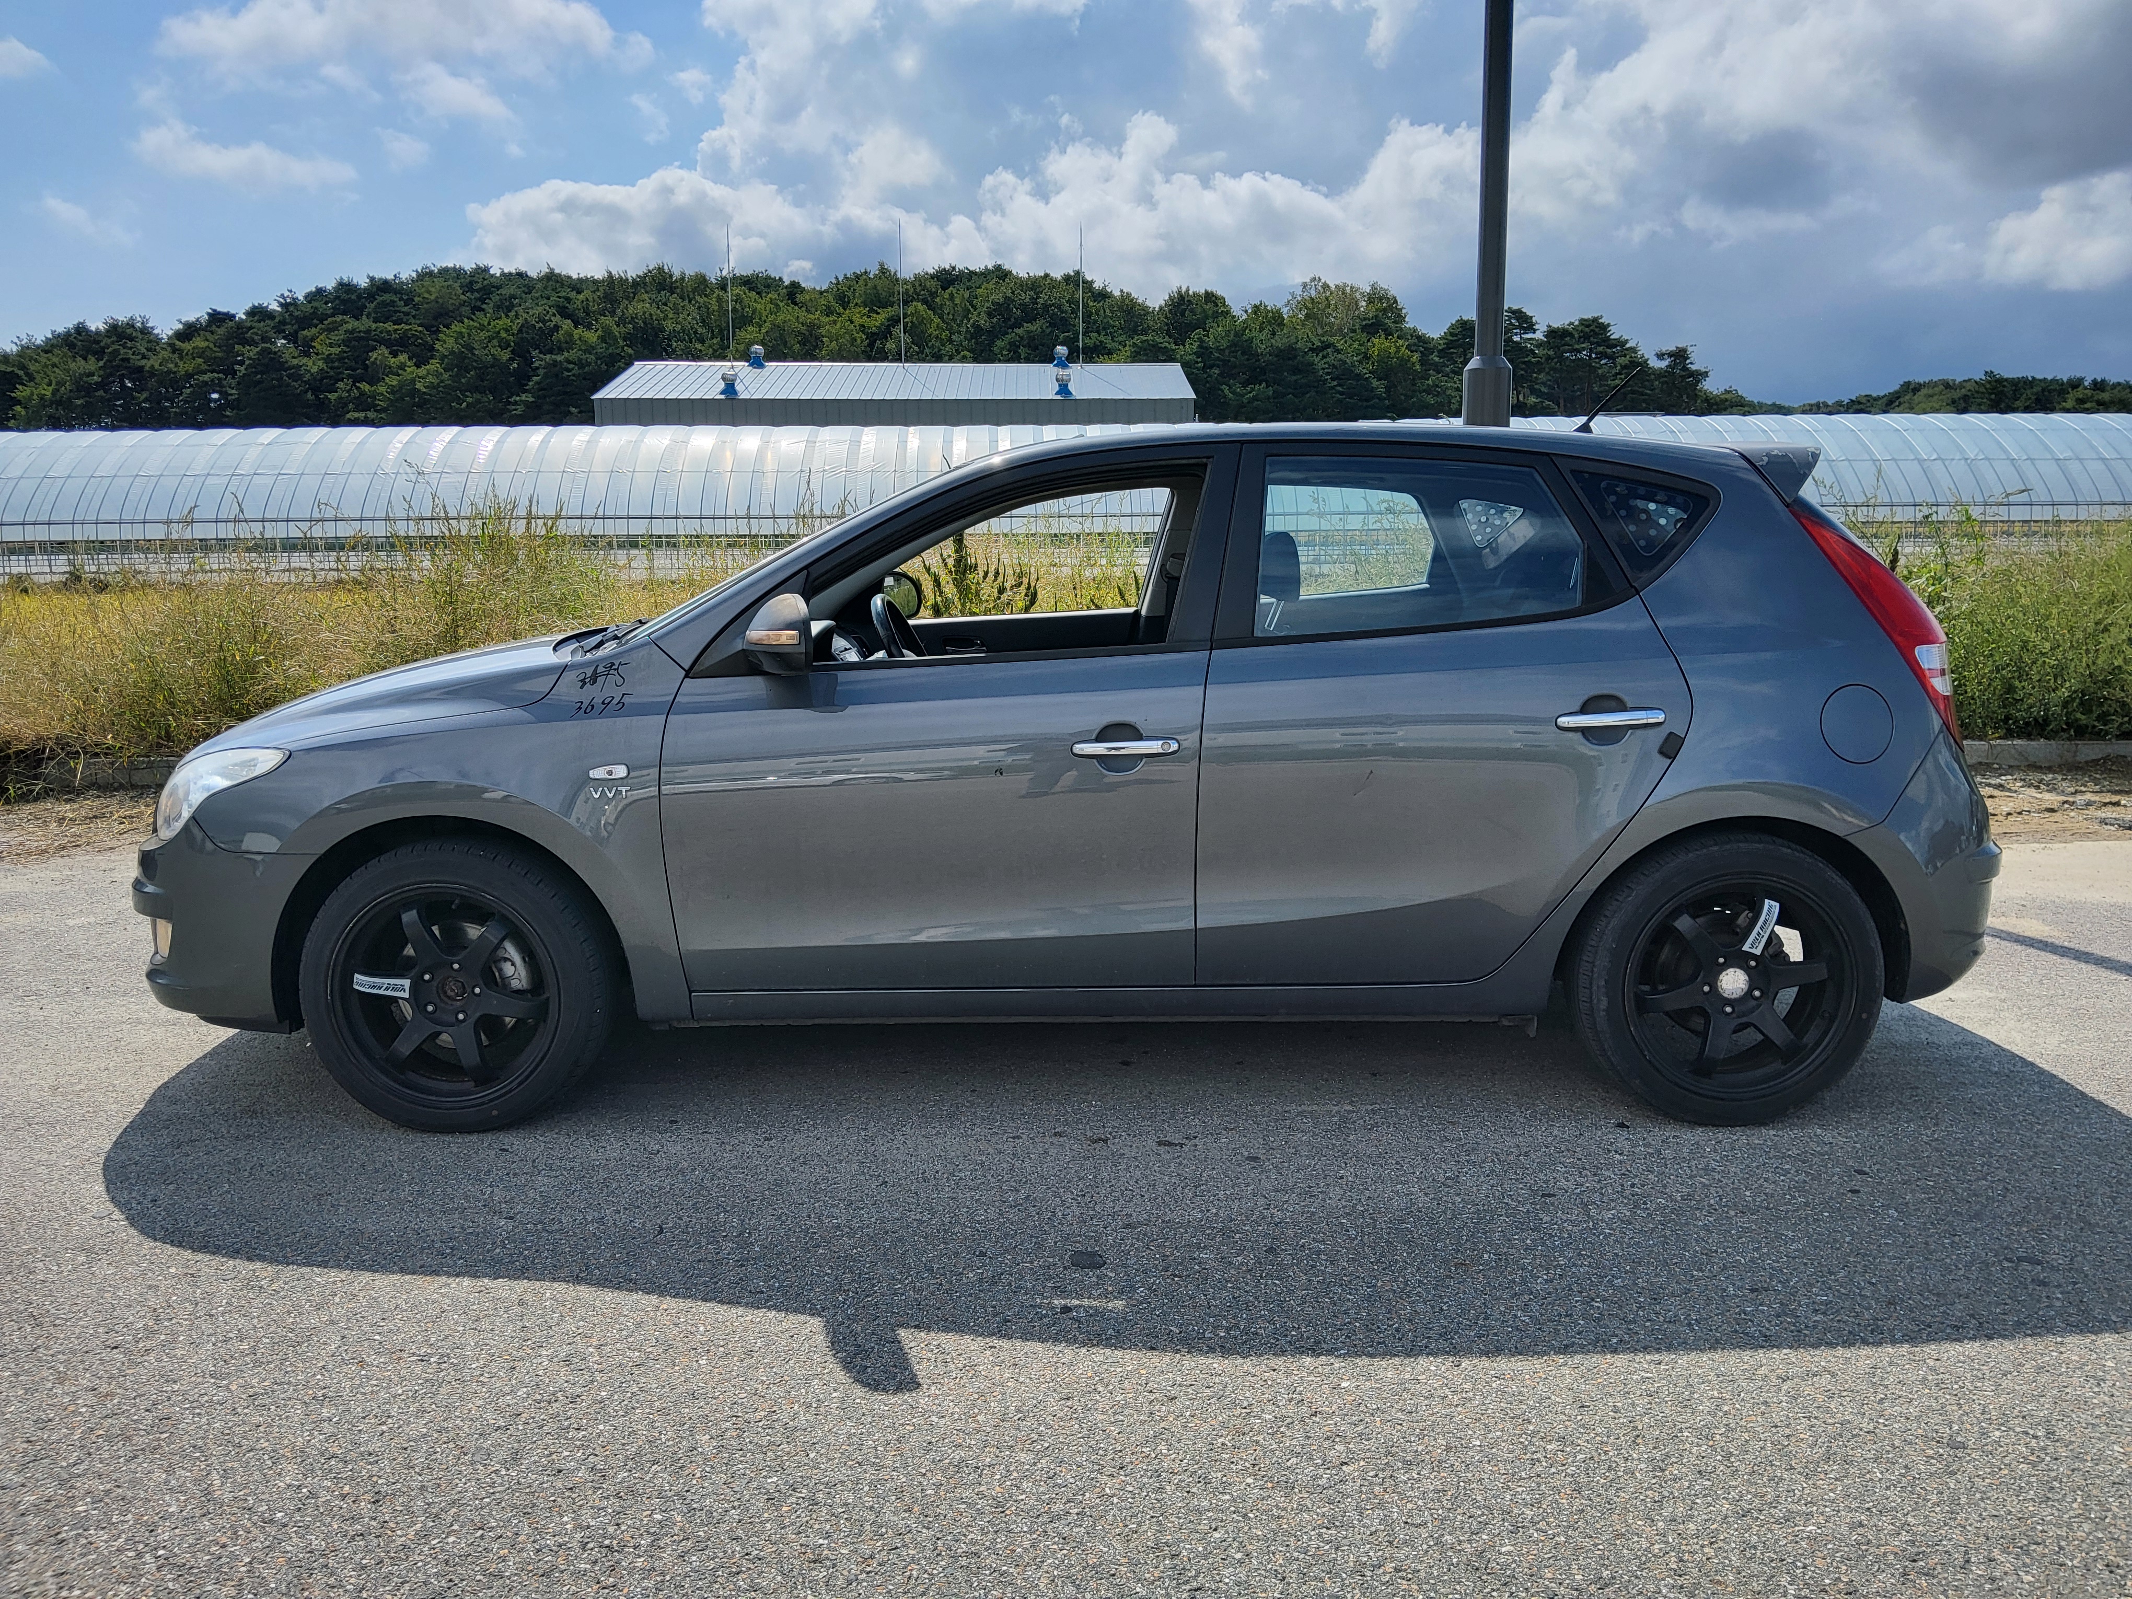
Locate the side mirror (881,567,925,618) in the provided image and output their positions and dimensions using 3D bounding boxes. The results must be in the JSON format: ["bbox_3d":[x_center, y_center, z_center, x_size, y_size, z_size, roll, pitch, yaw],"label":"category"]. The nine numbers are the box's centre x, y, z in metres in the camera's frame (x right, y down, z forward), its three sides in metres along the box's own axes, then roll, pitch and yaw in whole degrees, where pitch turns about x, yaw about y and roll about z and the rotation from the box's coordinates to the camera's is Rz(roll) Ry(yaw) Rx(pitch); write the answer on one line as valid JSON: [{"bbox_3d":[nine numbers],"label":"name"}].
[{"bbox_3d":[-0.518,-0.629,4.934,0.138,0.163,0.230,0,10,1],"label":"side mirror"}]

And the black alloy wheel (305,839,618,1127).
[{"bbox_3d":[-1.277,0.385,3.412,0.614,0.614,0.215,0,10,1],"label":"black alloy wheel"}]

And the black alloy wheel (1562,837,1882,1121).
[{"bbox_3d":[1.372,0.364,3.349,0.614,0.614,0.215,0,10,1],"label":"black alloy wheel"}]

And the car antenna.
[{"bbox_3d":[1.323,-0.974,3.905,0.165,0.172,0.030,0,10,1],"label":"car antenna"}]

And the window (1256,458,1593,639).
[{"bbox_3d":[0.726,-0.520,3.280,0.690,0.415,0.050,-1,-16,-1],"label":"window"}]

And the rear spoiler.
[{"bbox_3d":[1.556,-0.795,3.931,0.270,0.152,1.130,0,10,1],"label":"rear spoiler"}]

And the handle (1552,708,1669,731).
[{"bbox_3d":[1.075,-0.155,3.165,0.218,0.042,0.050,-3,10,2],"label":"handle"}]

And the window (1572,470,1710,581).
[{"bbox_3d":[1.188,-0.570,3.303,0.295,0.245,0.045,-1,-17,-4],"label":"window"}]

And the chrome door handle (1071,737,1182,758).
[{"bbox_3d":[0.122,-0.103,3.195,0.224,0.042,0.050,-3,10,2],"label":"chrome door handle"}]

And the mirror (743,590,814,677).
[{"bbox_3d":[-0.558,-0.321,3.130,0.138,0.163,0.230,0,10,1],"label":"mirror"}]

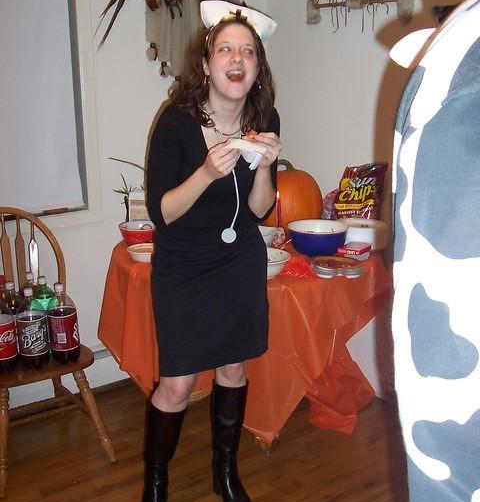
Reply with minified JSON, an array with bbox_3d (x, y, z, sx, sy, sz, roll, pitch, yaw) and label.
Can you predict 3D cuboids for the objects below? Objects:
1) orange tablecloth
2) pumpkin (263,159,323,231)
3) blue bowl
[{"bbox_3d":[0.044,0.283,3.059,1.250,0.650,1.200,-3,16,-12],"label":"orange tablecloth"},{"bbox_3d":[0.221,-0.266,3.248,0.345,0.325,0.345,0,16,0],"label":"pumpkin"},{"bbox_3d":[0.330,-0.060,2.921,0.245,0.107,0.245,0,16,0],"label":"blue bowl"}]

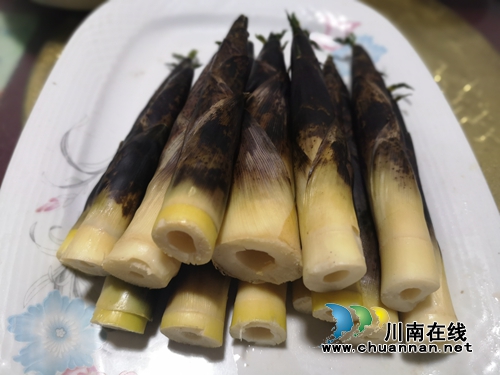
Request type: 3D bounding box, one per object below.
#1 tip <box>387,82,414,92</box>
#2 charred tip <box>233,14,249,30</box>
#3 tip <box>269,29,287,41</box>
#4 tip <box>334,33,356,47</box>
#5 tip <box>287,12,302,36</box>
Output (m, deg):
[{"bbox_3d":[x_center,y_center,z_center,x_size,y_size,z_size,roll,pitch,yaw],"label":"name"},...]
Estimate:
[{"bbox_3d":[0.097,-0.064,0.250,0.017,0.007,0.010,0,46,0],"label":"tip"},{"bbox_3d":[-0.007,-0.126,0.298,0.010,0.010,0.019,4,45,4],"label":"charred tip"},{"bbox_3d":[0.021,-0.116,0.295,0.012,0.009,0.014,3,43,3],"label":"tip"},{"bbox_3d":[0.071,-0.111,0.292,0.016,0.009,0.012,0,46,0],"label":"tip"},{"bbox_3d":[0.035,-0.128,0.305,0.010,0.010,0.030,0,44,0],"label":"tip"}]

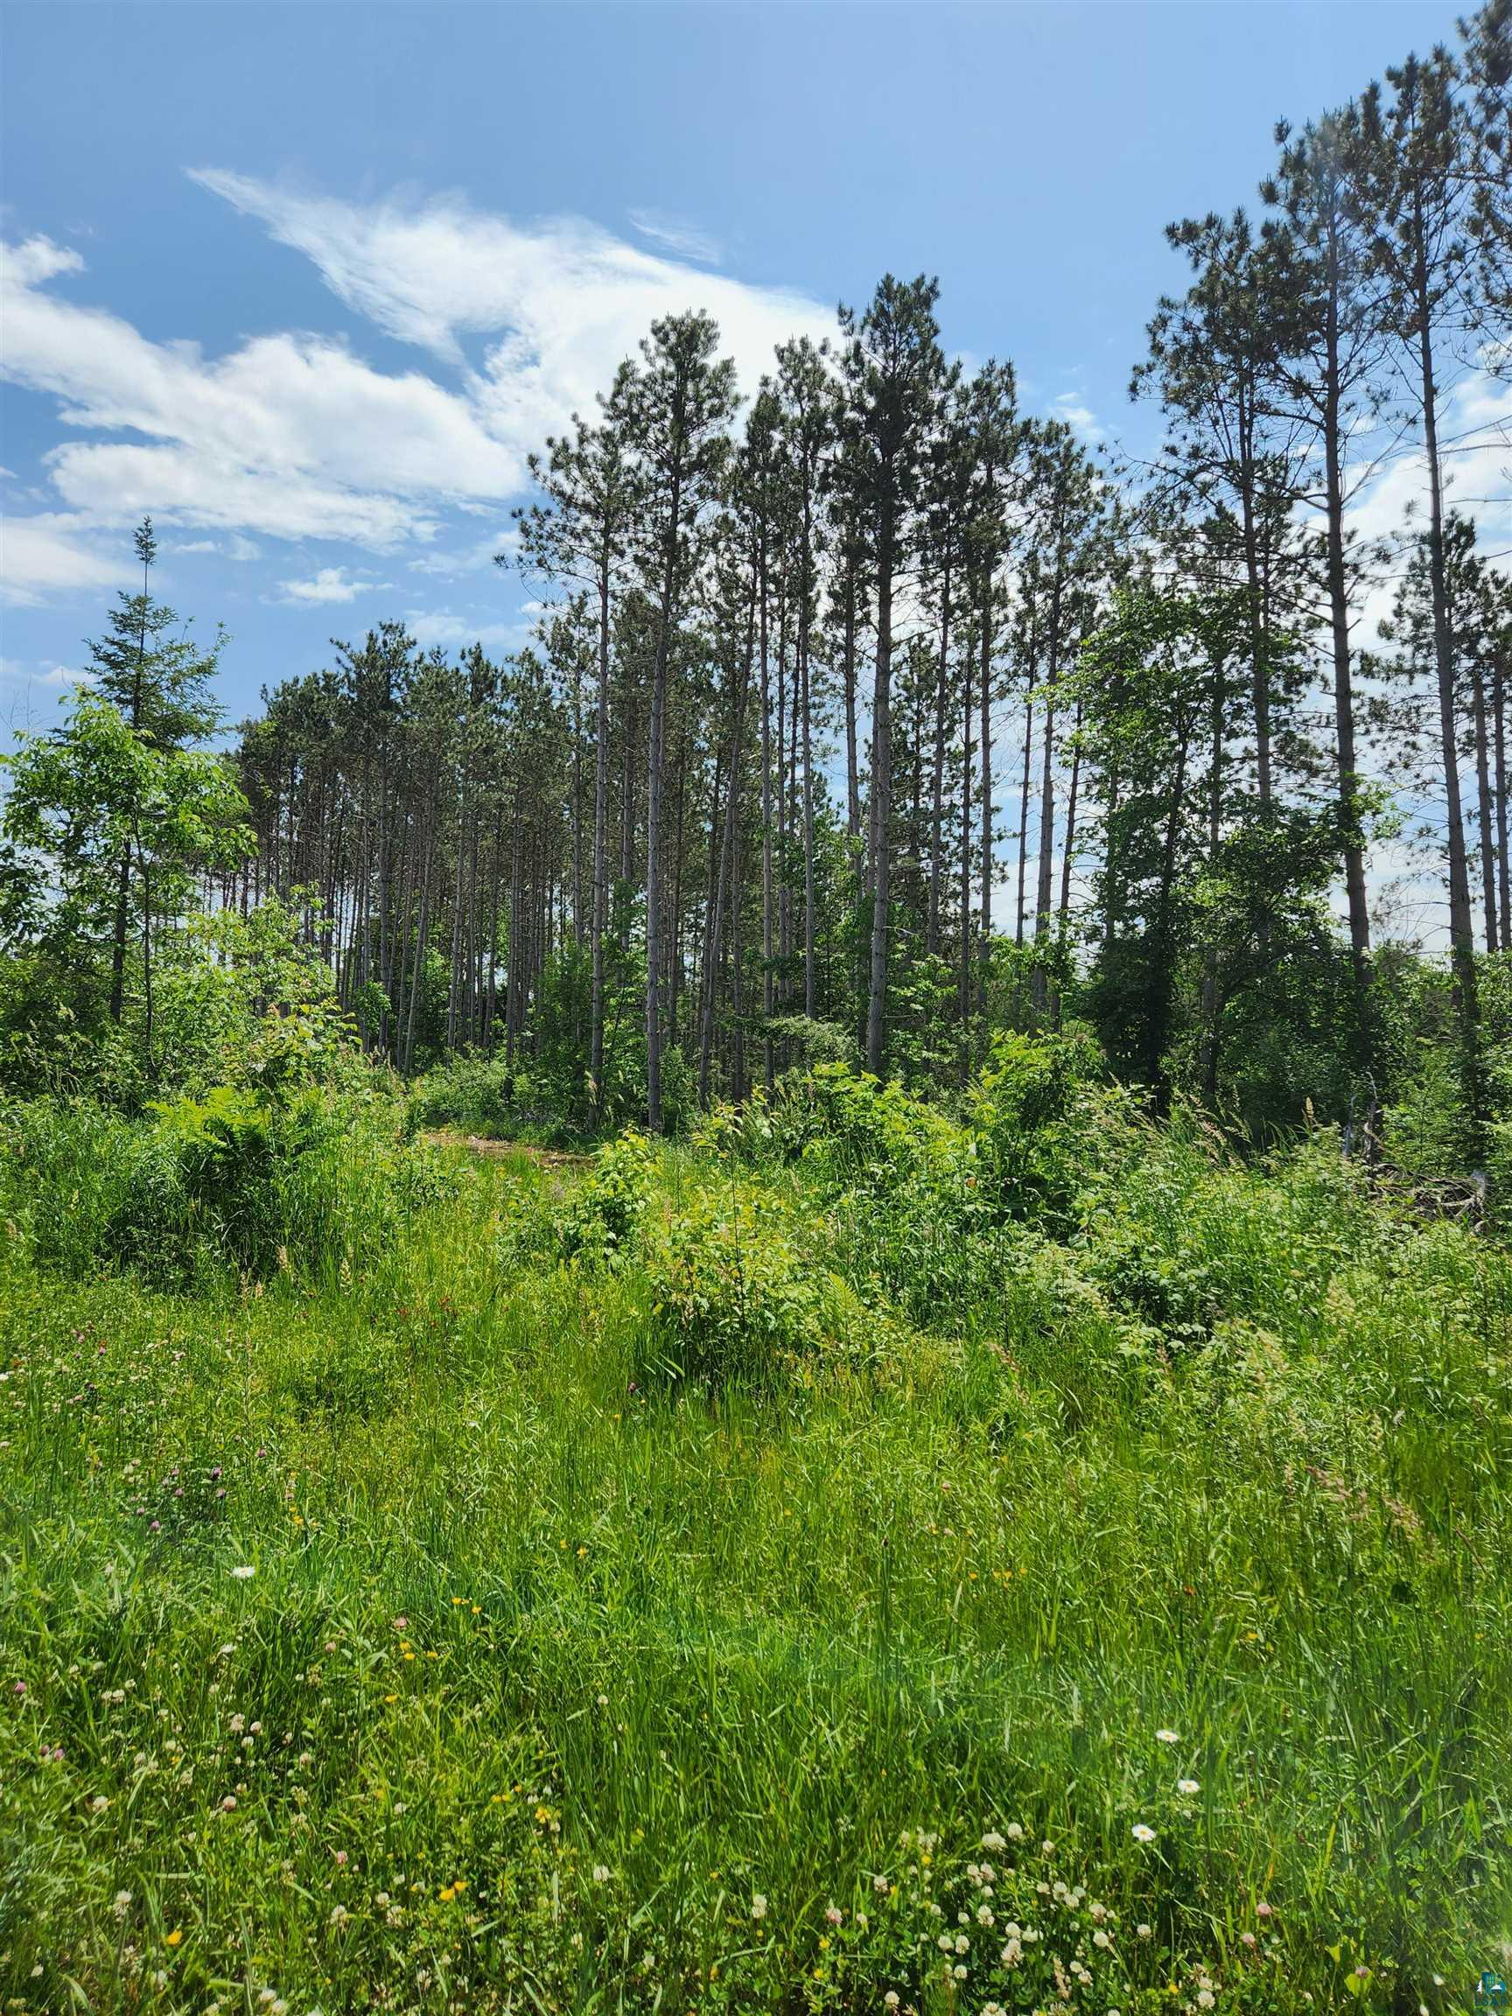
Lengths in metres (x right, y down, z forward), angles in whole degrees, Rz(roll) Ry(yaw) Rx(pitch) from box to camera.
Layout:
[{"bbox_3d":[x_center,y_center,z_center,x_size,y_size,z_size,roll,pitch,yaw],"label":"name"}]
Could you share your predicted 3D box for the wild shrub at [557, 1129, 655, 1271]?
[{"bbox_3d":[-1.125,1.480,10.124,0.780,1.110,0.750,0,-4,0],"label":"wild shrub"}]

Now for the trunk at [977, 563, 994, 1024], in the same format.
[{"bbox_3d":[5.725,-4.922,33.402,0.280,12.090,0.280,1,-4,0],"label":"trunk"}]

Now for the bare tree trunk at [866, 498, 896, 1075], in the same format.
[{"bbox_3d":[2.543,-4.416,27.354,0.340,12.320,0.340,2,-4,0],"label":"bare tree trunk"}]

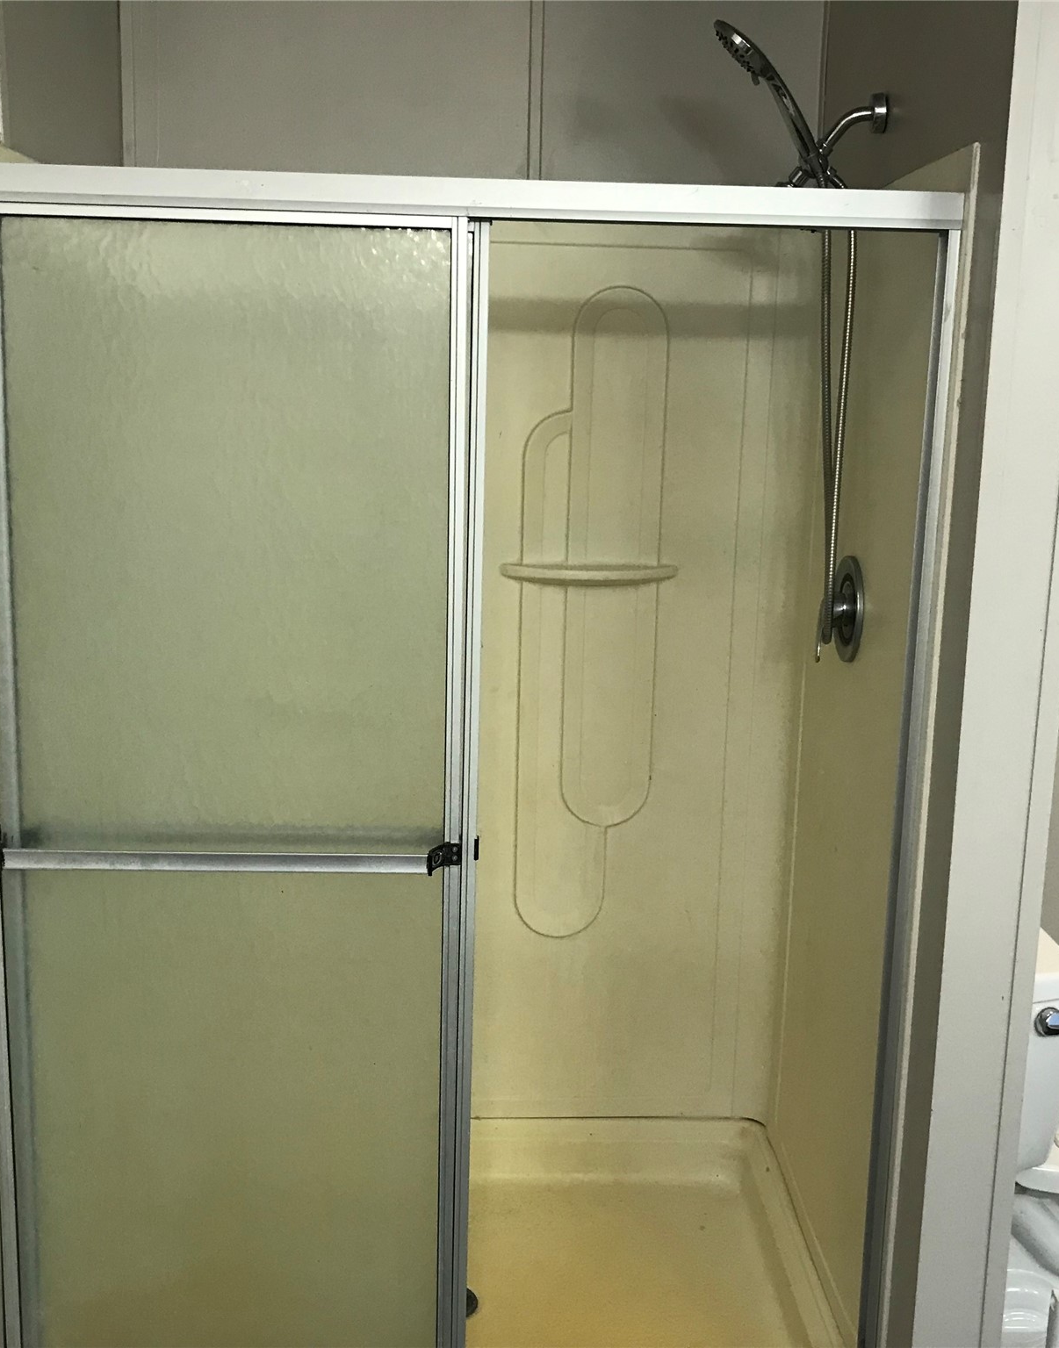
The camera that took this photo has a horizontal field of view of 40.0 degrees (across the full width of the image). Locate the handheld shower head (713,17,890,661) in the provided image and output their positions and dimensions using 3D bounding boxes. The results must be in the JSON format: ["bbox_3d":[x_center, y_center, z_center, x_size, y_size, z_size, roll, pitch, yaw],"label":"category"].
[{"bbox_3d":[0.375,-0.467,2.117,0.261,0.900,0.136,1,11,-2],"label":"handheld shower head"}]

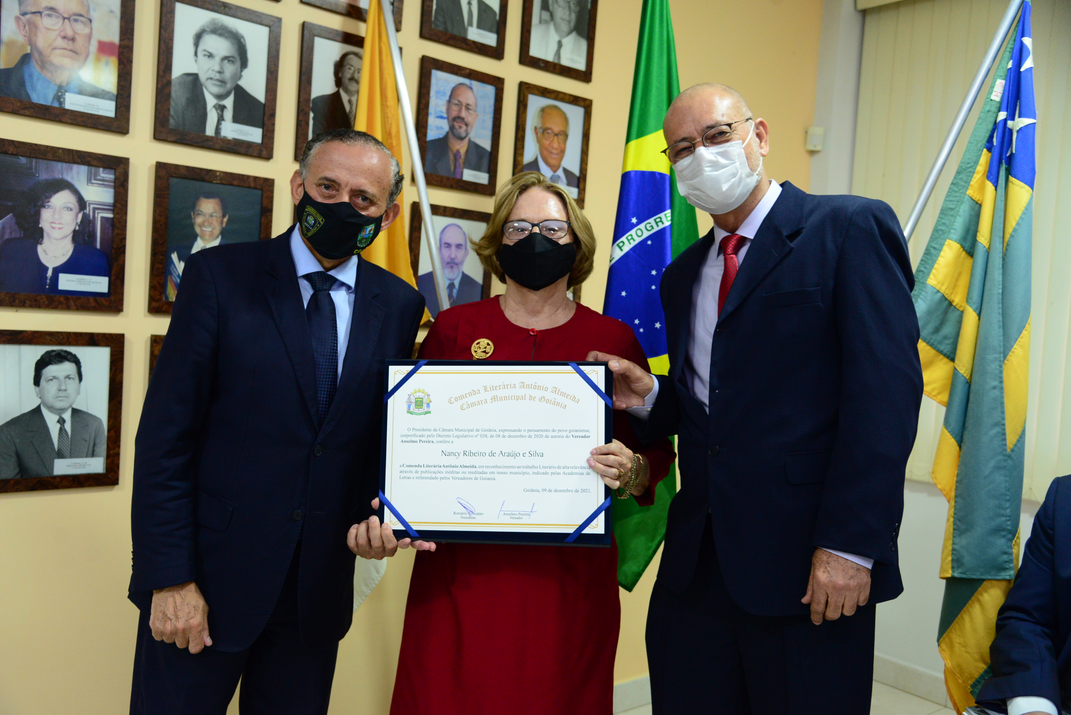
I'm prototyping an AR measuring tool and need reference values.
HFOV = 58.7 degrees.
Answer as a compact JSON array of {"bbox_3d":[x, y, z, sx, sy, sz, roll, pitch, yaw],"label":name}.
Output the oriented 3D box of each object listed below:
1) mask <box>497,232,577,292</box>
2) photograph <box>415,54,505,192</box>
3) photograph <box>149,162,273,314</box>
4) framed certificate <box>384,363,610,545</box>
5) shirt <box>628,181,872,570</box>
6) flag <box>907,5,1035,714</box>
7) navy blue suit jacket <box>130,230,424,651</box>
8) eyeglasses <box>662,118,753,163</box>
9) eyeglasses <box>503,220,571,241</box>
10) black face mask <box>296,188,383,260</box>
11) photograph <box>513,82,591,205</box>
[{"bbox_3d":[0.002,-0.187,1.840,0.155,0.115,0.100,1,6,0],"label":"mask"},{"bbox_3d":[-0.218,-0.667,2.768,0.295,0.351,0.025,1,2,-40],"label":"photograph"},{"bbox_3d":[-0.782,-0.276,2.320,0.295,0.351,0.025,1,2,-40],"label":"photograph"},{"bbox_3d":[-0.065,0.157,1.620,0.392,0.305,0.020,0,-7,5],"label":"framed certificate"},{"bbox_3d":[0.413,0.044,1.630,0.480,0.700,0.320,4,2,29],"label":"shirt"},{"bbox_3d":[0.951,-0.001,2.080,0.290,1.530,0.250,4,2,12],"label":"flag"},{"bbox_3d":[-0.450,0.145,1.680,0.500,0.740,0.310,5,3,-25],"label":"navy blue suit jacket"},{"bbox_3d":[0.300,-0.376,1.613,0.138,0.045,0.140,-14,10,38],"label":"eyeglasses"},{"bbox_3d":[0.003,-0.254,1.870,0.135,0.042,0.140,1,5,0],"label":"eyeglasses"},{"bbox_3d":[-0.332,-0.226,1.620,0.150,0.115,0.100,15,7,-14],"label":"black face mask"},{"bbox_3d":[0.057,-0.661,3.002,0.295,0.351,0.025,1,2,-40],"label":"photograph"}]

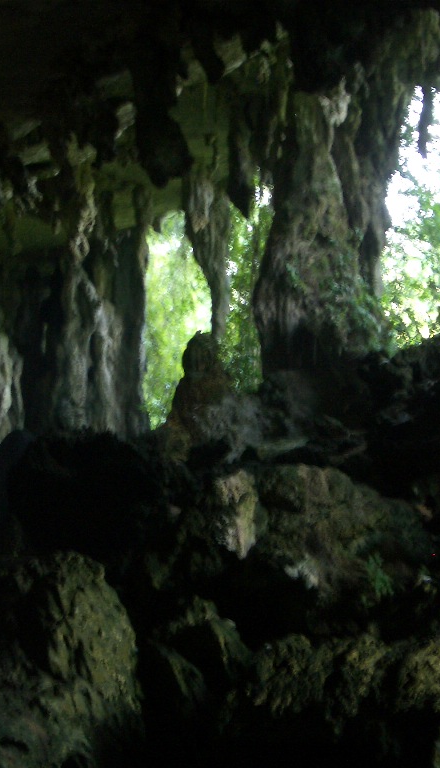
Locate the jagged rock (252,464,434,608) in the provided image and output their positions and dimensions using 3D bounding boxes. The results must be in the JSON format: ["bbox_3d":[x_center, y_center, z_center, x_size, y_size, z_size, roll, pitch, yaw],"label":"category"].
[{"bbox_3d":[0.801,0.978,12.000,1.150,0.880,0.950,0,0,0],"label":"jagged rock"}]

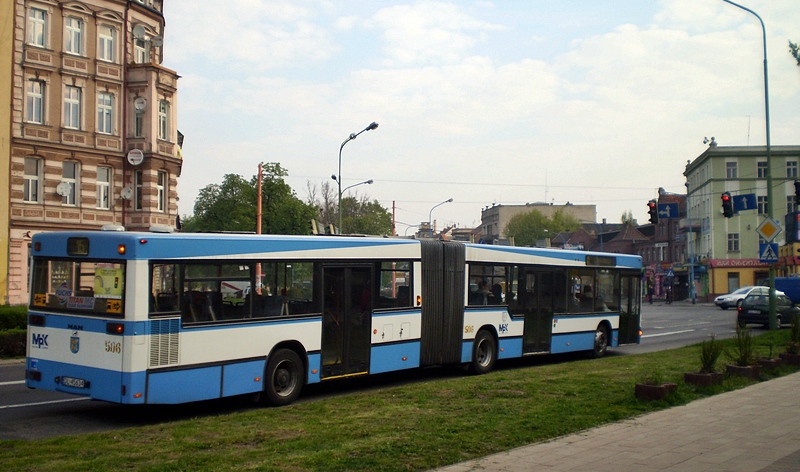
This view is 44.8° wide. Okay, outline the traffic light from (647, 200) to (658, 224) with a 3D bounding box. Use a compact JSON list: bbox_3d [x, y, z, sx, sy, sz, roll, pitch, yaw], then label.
[{"bbox_3d":[10.544,-0.981,40.500,0.380,1.000,0.400,-2,-3,42],"label":"traffic light"}]

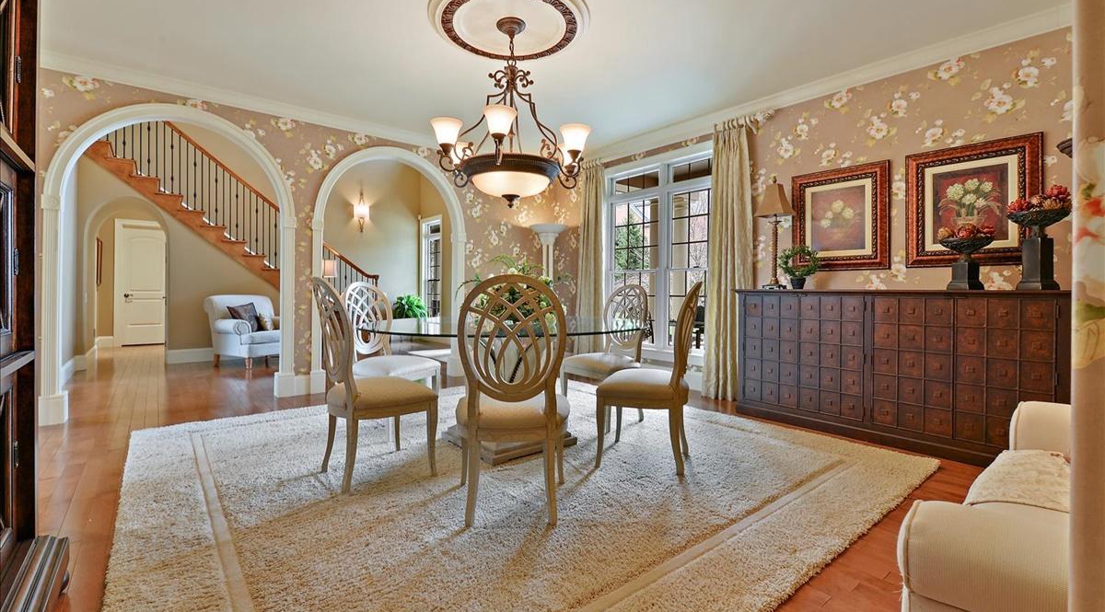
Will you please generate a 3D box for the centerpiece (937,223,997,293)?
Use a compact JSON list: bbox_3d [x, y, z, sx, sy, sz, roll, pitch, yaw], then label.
[{"bbox_3d":[2.586,-0.312,2.878,0.275,0.434,0.275,-1,2,-41],"label":"centerpiece"}]

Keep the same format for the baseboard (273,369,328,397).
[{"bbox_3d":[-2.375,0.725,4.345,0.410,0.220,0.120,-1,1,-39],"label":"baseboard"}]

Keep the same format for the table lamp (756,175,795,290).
[{"bbox_3d":[1.806,-0.597,3.740,0.230,0.930,0.230,-1,1,-39],"label":"table lamp"}]

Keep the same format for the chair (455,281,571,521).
[{"bbox_3d":[-0.185,0.391,2.108,0.520,1.050,0.580,0,1,-3],"label":"chair"}]

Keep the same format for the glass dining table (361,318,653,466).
[{"bbox_3d":[-0.283,0.497,3.030,1.820,0.775,1.820,0,1,0],"label":"glass dining table"}]

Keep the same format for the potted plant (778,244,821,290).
[{"bbox_3d":[1.927,-0.303,3.604,0.170,0.350,0.290,-1,1,-39],"label":"potted plant"}]

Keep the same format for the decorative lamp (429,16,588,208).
[{"bbox_3d":[-0.274,-1.204,2.950,0.980,1.130,0.950,1,1,0],"label":"decorative lamp"}]

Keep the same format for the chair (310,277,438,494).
[{"bbox_3d":[-0.973,0.374,2.474,0.580,1.050,0.520,-1,2,-41],"label":"chair"}]

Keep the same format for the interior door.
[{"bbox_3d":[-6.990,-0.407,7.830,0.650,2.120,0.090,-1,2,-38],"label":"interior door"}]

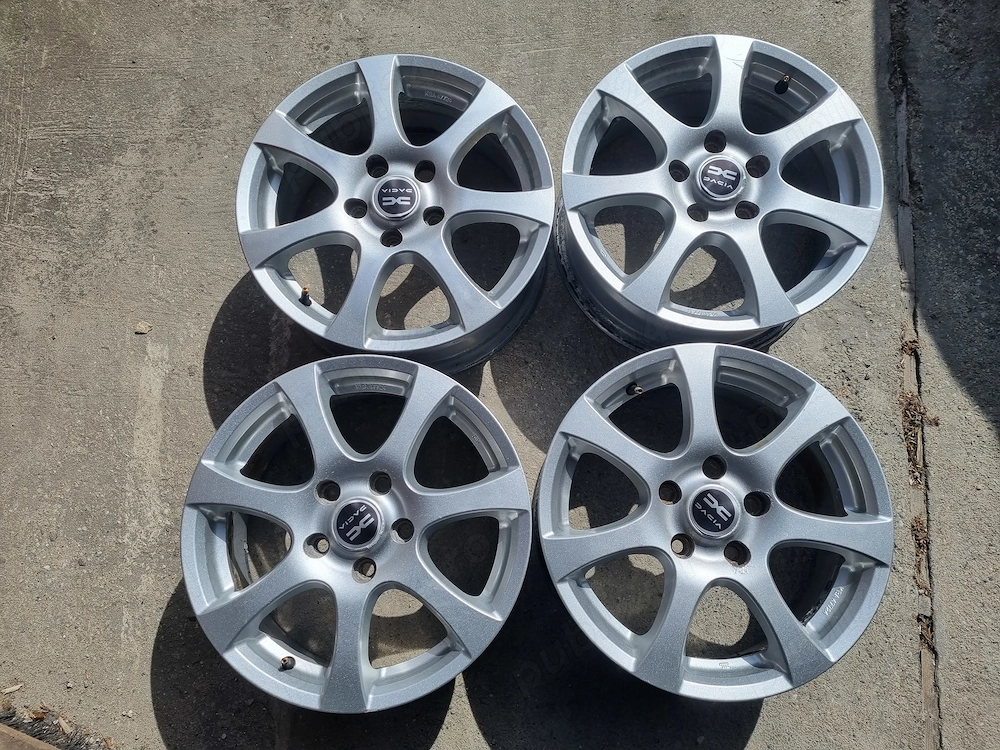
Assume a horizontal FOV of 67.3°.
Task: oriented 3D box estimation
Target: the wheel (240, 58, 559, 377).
[{"bbox_3d":[-0.143,-0.226,1.130,0.442,0.188,0.442,0,78,1],"label":"wheel"}]

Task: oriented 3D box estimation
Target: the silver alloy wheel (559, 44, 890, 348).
[{"bbox_3d":[0.309,-0.255,1.129,0.442,0.188,0.442,0,78,1],"label":"silver alloy wheel"}]

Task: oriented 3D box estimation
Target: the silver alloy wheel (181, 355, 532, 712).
[{"bbox_3d":[-0.180,0.208,1.038,0.442,0.188,0.442,0,78,1],"label":"silver alloy wheel"}]

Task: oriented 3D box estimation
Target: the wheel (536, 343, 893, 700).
[{"bbox_3d":[0.271,0.194,1.033,0.442,0.188,0.442,0,78,1],"label":"wheel"}]

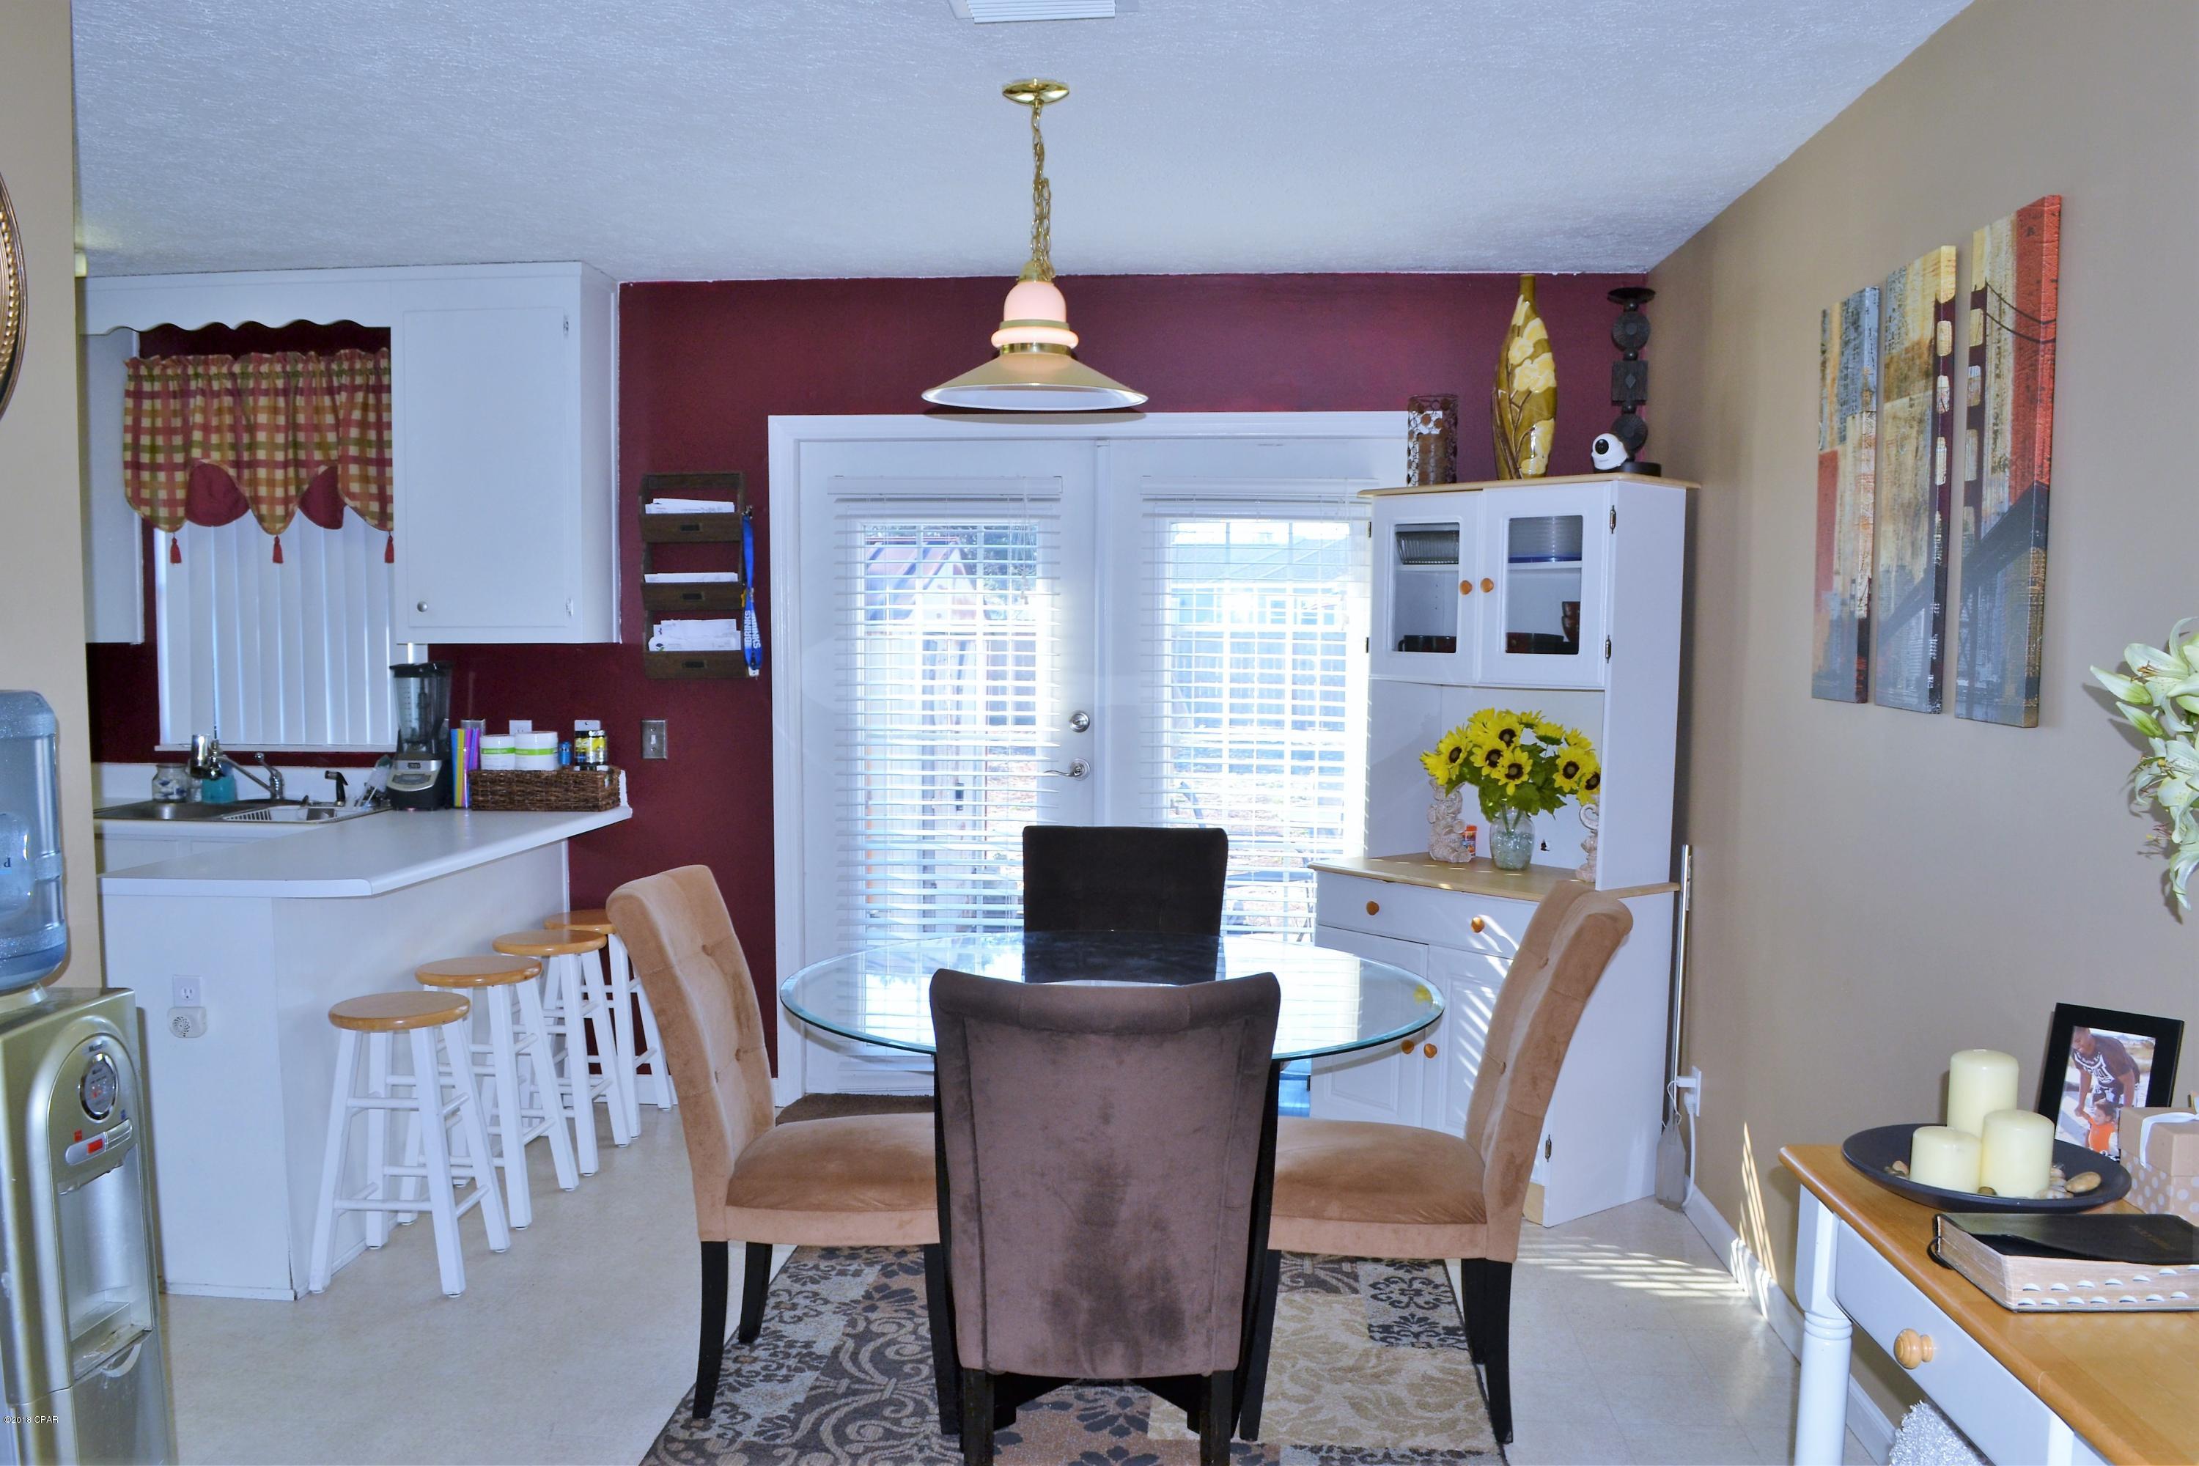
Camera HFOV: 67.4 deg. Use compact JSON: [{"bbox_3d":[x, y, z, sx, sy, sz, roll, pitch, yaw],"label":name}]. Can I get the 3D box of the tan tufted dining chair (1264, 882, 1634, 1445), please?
[{"bbox_3d":[0.597,0.772,3.089,0.660,0.970,0.460,0,4,4],"label":"tan tufted dining chair"}]

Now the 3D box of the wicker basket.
[{"bbox_3d":[-1.625,0.164,4.866,0.370,0.120,0.180,0,4,4],"label":"wicker basket"}]

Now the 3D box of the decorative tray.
[{"bbox_3d":[1.075,0.547,2.013,0.310,0.045,0.310,0,4,4],"label":"decorative tray"}]

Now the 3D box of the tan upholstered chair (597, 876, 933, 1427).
[{"bbox_3d":[-0.539,0.768,3.188,0.640,0.976,0.450,1,4,4],"label":"tan upholstered chair"}]

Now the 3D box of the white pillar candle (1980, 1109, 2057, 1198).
[{"bbox_3d":[1.156,0.533,2.076,0.076,0.092,0.076,1,4,4],"label":"white pillar candle"}]

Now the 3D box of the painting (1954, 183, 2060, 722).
[{"bbox_3d":[1.351,-0.391,2.458,0.026,0.752,0.225,1,4,4],"label":"painting"}]

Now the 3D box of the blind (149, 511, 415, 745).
[{"bbox_3d":[-2.450,-0.415,4.983,0.860,0.950,0.060,0,4,4],"label":"blind"}]

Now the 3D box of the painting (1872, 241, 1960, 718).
[{"bbox_3d":[1.377,-0.416,2.792,0.026,0.752,0.225,1,4,4],"label":"painting"}]

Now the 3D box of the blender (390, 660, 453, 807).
[{"bbox_3d":[-1.978,0.014,4.833,0.170,0.415,0.190,0,4,4],"label":"blender"}]

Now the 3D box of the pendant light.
[{"bbox_3d":[-0.119,-0.918,3.080,0.420,0.579,0.420,0,4,4],"label":"pendant light"}]

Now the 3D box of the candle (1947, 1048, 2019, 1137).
[{"bbox_3d":[1.153,0.498,2.151,0.076,0.151,0.076,1,4,4],"label":"candle"}]

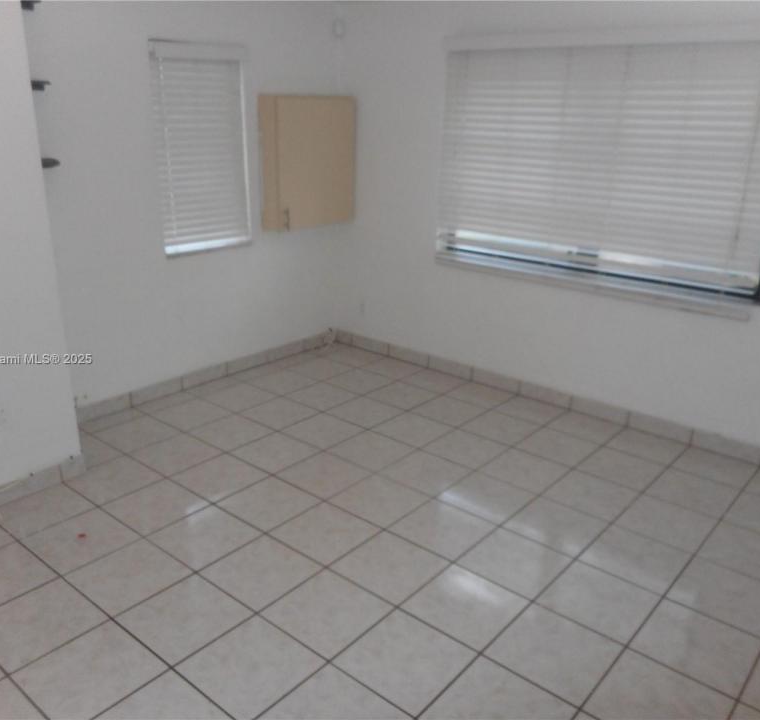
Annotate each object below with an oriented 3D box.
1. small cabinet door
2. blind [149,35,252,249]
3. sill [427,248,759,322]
[{"bbox_3d":[-0.452,-1.266,4.447,0.169,0.795,0.688,17,25,37],"label":"small cabinet door"},{"bbox_3d":[-0.990,-1.196,3.934,0.081,1.102,0.623,17,25,37],"label":"blind"},{"bbox_3d":[1.081,-0.420,3.875,1.847,0.051,0.125,17,25,37],"label":"sill"}]

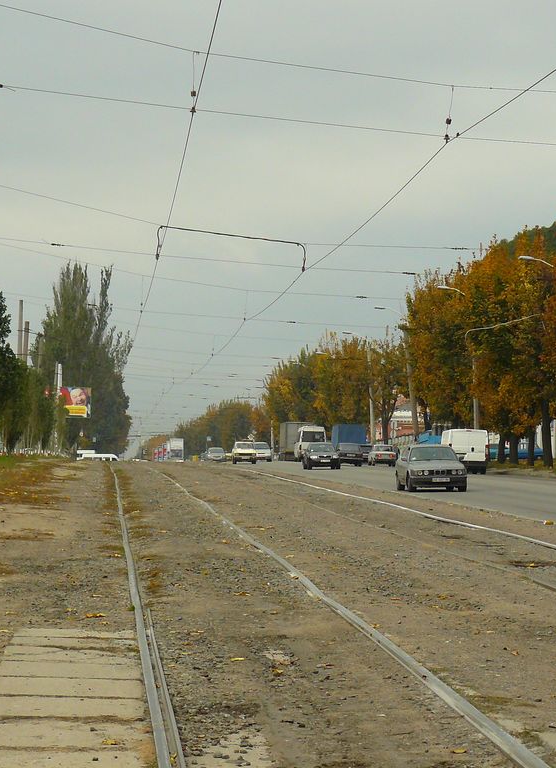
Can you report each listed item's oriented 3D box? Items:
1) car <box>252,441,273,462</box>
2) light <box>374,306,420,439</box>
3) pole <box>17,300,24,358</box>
[{"bbox_3d":[-1.410,5.314,213.014,1.700,1.420,4.300,0,-1,-4],"label":"car"},{"bbox_3d":[8.985,-0.056,206.000,3.200,11.400,0.500,0,-1,-4],"label":"light"},{"bbox_3d":[-16.287,-0.472,173.000,0.360,9.800,0.360,0,-1,-4],"label":"pole"}]

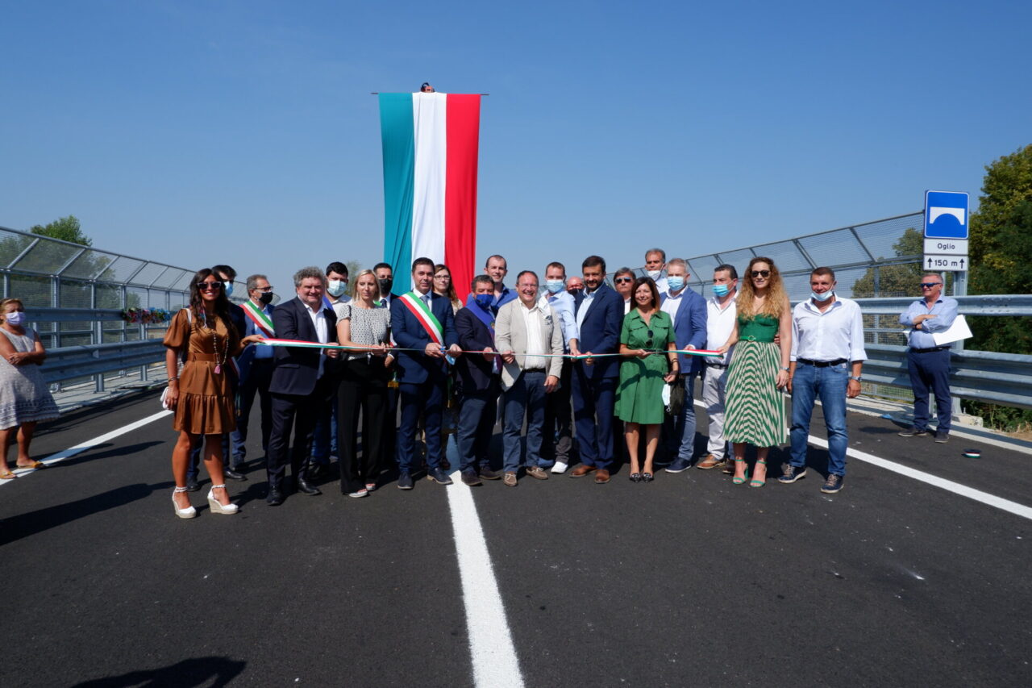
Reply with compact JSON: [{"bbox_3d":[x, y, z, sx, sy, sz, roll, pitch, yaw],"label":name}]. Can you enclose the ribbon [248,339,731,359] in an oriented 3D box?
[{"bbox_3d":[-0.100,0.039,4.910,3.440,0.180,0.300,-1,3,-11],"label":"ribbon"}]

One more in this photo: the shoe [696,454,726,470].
[{"bbox_3d":[1.730,1.024,5.827,0.300,0.120,0.110,-2,4,-31],"label":"shoe"}]

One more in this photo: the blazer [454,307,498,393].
[{"bbox_3d":[-0.295,0.054,5.351,0.530,0.720,0.400,-1,4,-25],"label":"blazer"}]

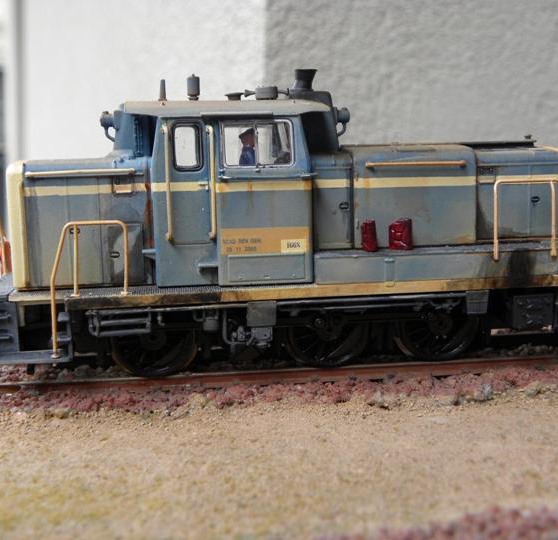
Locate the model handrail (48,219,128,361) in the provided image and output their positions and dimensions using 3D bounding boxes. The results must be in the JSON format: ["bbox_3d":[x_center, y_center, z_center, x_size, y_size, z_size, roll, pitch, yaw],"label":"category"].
[{"bbox_3d":[-0.030,0.003,0.137,0.012,0.022,0.001,-2,9,-8],"label":"model handrail"}]

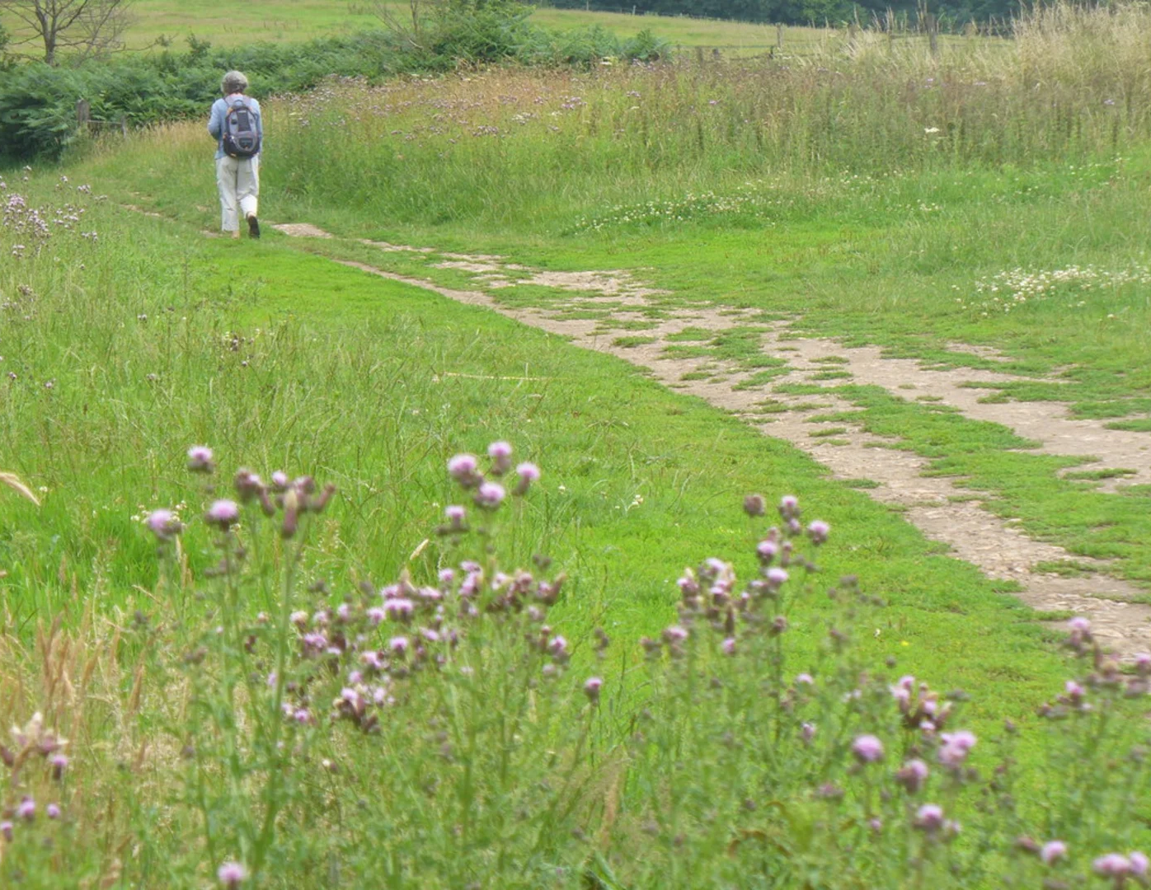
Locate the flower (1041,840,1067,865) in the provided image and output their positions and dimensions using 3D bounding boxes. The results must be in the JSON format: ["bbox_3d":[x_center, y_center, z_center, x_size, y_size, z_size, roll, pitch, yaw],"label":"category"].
[{"bbox_3d":[0.417,0.356,3.800,0.023,0.023,0.023,6,5,0],"label":"flower"}]

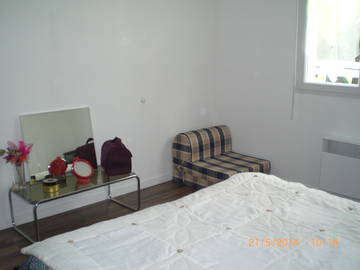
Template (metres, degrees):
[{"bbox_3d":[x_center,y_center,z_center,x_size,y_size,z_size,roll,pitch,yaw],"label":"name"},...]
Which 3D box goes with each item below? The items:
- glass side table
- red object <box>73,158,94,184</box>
[{"bbox_3d":[-0.966,0.626,3.743,1.057,0.382,0.550,-11,15,-42],"label":"glass side table"},{"bbox_3d":[-0.899,0.326,3.716,0.170,0.215,0.100,-9,14,-36],"label":"red object"}]

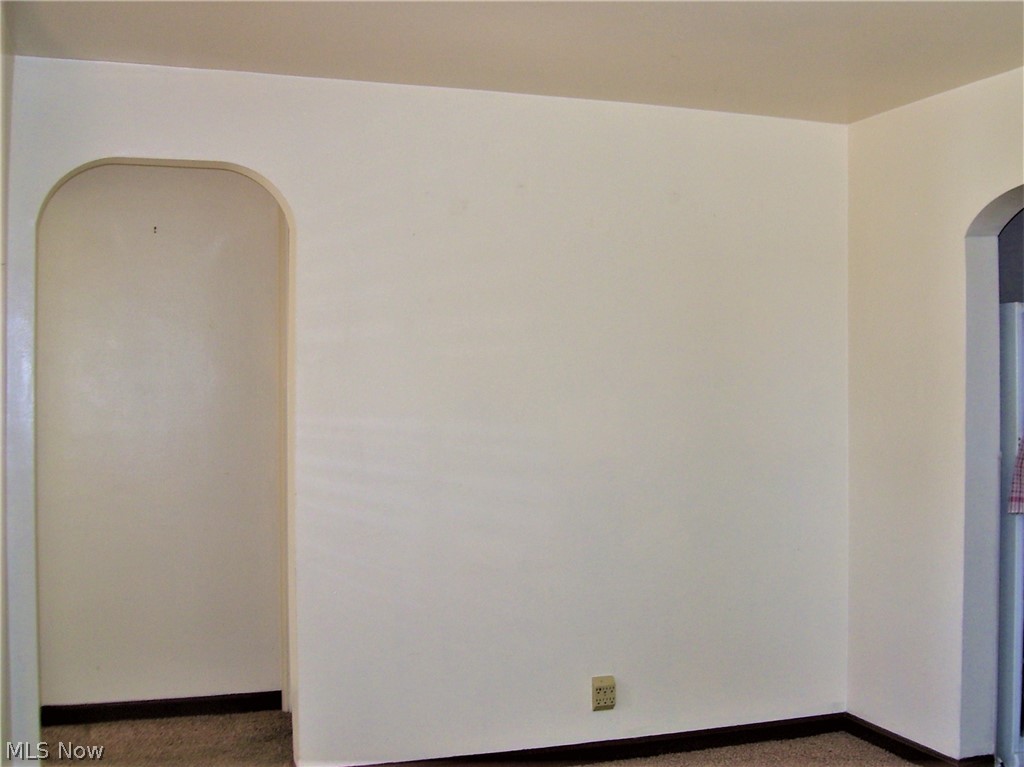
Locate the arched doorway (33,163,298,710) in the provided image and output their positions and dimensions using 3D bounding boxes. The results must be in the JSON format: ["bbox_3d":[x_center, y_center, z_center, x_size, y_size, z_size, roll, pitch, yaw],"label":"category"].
[{"bbox_3d":[-1.095,0.341,3.426,0.775,2.094,0.140,0,1,-19],"label":"arched doorway"}]

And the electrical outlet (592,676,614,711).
[{"bbox_3d":[0.333,1.119,3.844,0.075,0.119,0.032,0,1,-19],"label":"electrical outlet"}]

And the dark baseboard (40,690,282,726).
[{"bbox_3d":[-1.423,1.331,4.354,0.940,0.086,0.020,0,1,-19],"label":"dark baseboard"}]

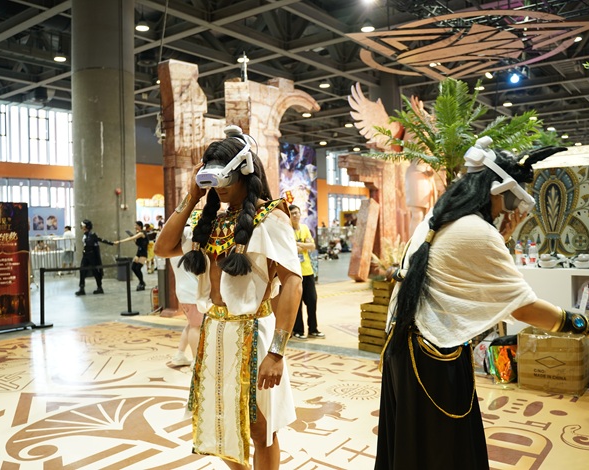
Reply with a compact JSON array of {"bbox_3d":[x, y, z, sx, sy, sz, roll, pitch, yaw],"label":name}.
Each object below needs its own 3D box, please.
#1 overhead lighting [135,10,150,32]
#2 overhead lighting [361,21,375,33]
[{"bbox_3d":[-5.443,-7.610,19.634,0.480,0.600,0.480,-1,1,0],"label":"overhead lighting"},{"bbox_3d":[2.672,-7.563,19.936,0.500,0.380,0.500,-1,1,0],"label":"overhead lighting"}]

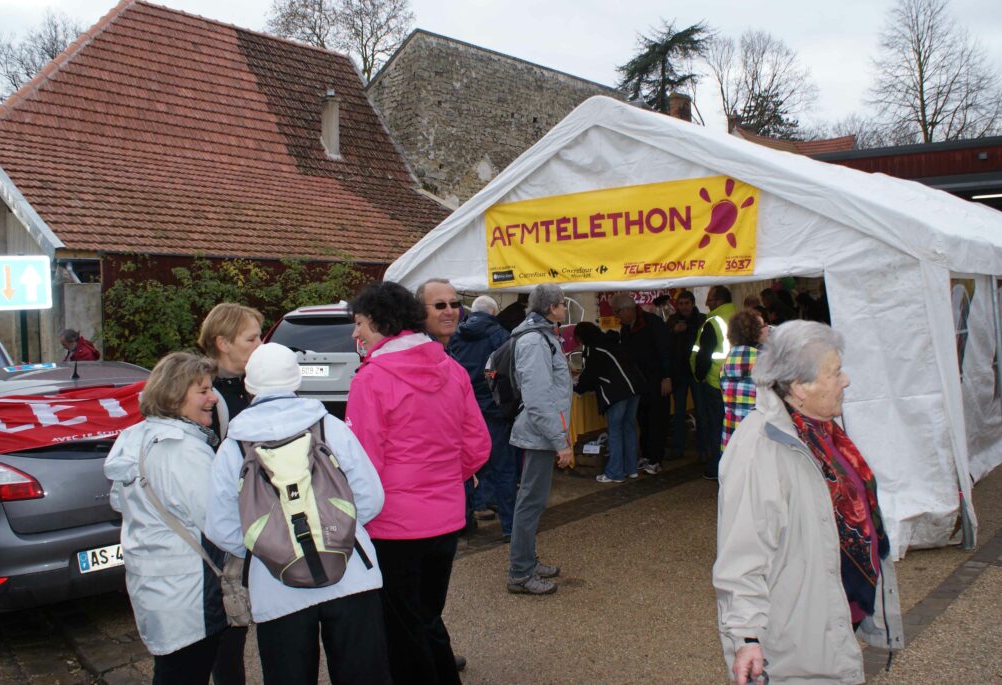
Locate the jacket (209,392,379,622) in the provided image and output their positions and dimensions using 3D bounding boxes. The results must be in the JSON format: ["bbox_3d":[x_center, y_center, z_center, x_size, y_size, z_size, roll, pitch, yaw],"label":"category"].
[{"bbox_3d":[-0.645,0.508,2.680,0.530,0.690,0.390,-2,3,-16],"label":"jacket"}]

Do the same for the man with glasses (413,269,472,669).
[{"bbox_3d":[-0.250,0.599,3.740,0.520,1.740,0.360,-3,3,-33],"label":"man with glasses"}]

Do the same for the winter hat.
[{"bbox_3d":[-0.721,0.087,2.700,0.180,0.170,0.200,-2,3,-19],"label":"winter hat"}]

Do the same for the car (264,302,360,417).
[{"bbox_3d":[-1.980,0.301,12.220,1.870,1.700,4.600,-1,2,7],"label":"car"}]

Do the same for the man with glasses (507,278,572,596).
[{"bbox_3d":[0.222,0.539,4.920,0.370,1.740,0.500,-2,2,-7],"label":"man with glasses"}]

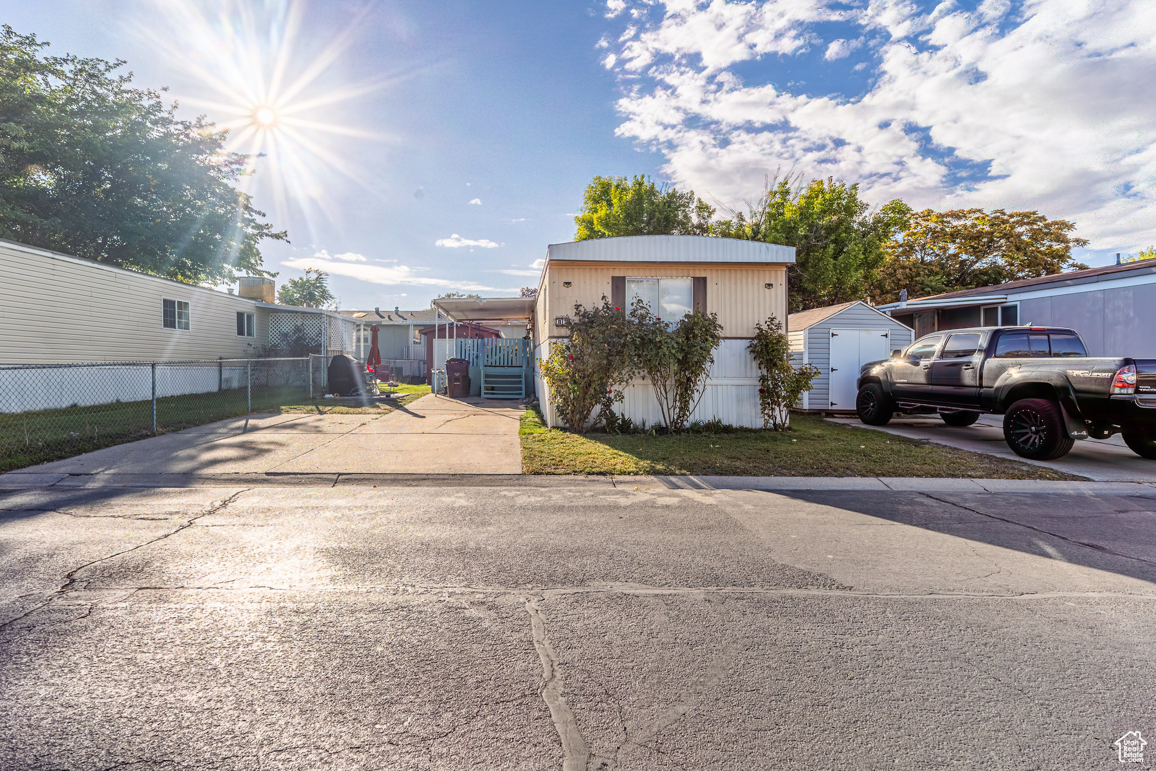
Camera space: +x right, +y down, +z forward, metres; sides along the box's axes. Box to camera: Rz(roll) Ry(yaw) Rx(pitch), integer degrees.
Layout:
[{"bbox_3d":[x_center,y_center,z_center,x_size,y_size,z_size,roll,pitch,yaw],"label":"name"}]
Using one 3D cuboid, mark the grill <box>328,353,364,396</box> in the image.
[{"bbox_3d":[-6.816,-0.320,14.226,0.630,1.150,1.200,-1,2,-6],"label":"grill"}]

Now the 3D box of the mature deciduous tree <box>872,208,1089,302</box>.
[{"bbox_3d":[19.020,-4.095,23.157,8.800,8.730,8.600,-1,2,-6],"label":"mature deciduous tree"}]

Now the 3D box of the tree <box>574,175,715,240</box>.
[{"bbox_3d":[3.612,-5.666,26.205,8.200,11.400,8.000,-1,2,-6],"label":"tree"}]

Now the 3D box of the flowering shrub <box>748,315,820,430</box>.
[{"bbox_3d":[3.634,-0.231,8.500,1.170,1.980,1.050,-1,2,-6],"label":"flowering shrub"}]

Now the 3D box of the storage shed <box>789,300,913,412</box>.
[{"bbox_3d":[6.509,-0.704,12.582,2.580,2.600,2.480,-1,2,-6],"label":"storage shed"}]

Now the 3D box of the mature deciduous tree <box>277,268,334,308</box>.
[{"bbox_3d":[-15.248,-3.244,27.120,3.500,6.680,3.400,-1,2,-6],"label":"mature deciduous tree"}]

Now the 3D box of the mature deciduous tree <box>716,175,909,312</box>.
[{"bbox_3d":[10.973,-4.785,22.680,8.400,10.020,8.200,-1,2,-6],"label":"mature deciduous tree"}]

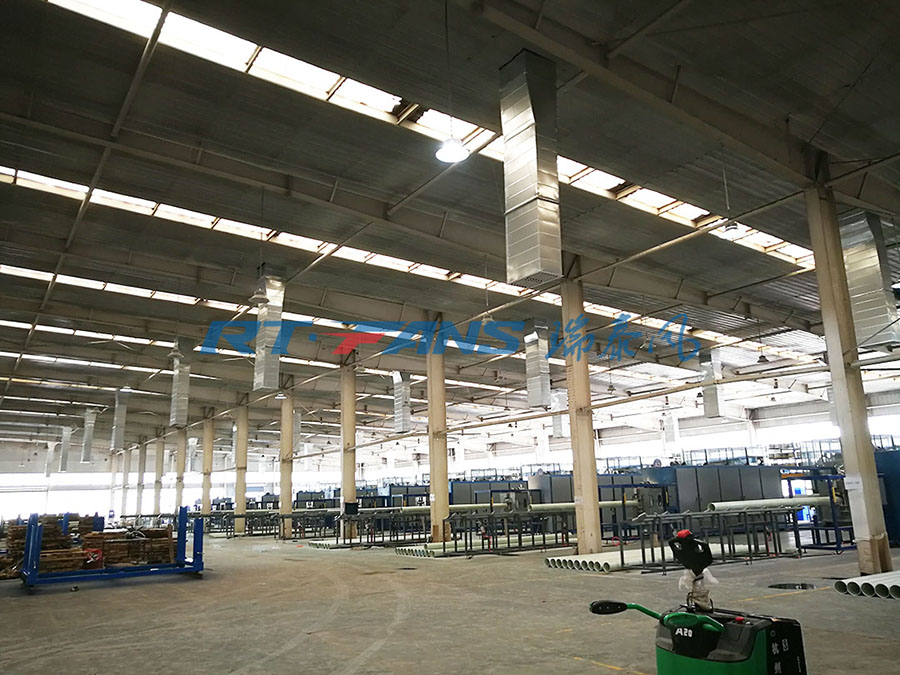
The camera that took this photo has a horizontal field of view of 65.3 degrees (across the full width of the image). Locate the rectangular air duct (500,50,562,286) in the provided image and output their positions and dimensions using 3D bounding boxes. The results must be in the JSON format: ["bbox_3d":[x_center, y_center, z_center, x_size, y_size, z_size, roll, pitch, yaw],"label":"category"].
[{"bbox_3d":[1.479,-2.975,12.558,0.750,4.200,0.800,7,-16,-34],"label":"rectangular air duct"}]

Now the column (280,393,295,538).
[{"bbox_3d":[-8.827,6.664,38.017,0.624,7.840,0.280,7,-16,-34],"label":"column"}]

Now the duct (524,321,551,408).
[{"bbox_3d":[3.427,1.013,27.535,0.655,3.370,0.718,7,-16,-34],"label":"duct"}]

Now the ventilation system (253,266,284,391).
[{"bbox_3d":[-5.677,-0.319,21.925,0.671,3.916,0.718,7,-16,-34],"label":"ventilation system"}]

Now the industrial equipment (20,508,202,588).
[{"bbox_3d":[-7.736,4.843,16.285,3.520,1.610,1.700,7,-16,-33],"label":"industrial equipment"}]

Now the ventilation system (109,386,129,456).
[{"bbox_3d":[-19.746,4.868,42.029,0.576,3.712,0.880,7,-16,-34],"label":"ventilation system"}]

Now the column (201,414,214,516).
[{"bbox_3d":[-18.065,10.151,52.314,0.600,8.300,0.400,7,-16,-34],"label":"column"}]

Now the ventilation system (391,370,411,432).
[{"bbox_3d":[-2.520,3.389,37.357,0.576,3.312,0.880,7,-16,-34],"label":"ventilation system"}]

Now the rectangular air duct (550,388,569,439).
[{"bbox_3d":[6.884,4.787,44.281,0.700,3.150,0.800,7,-16,-34],"label":"rectangular air duct"}]

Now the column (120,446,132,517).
[{"bbox_3d":[-35.683,16.514,77.264,0.600,8.300,0.400,7,-16,-34],"label":"column"}]

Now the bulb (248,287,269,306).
[{"bbox_3d":[-4.495,-1.003,16.536,0.480,0.288,0.480,7,-16,-34],"label":"bulb"}]

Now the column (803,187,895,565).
[{"bbox_3d":[7.975,0.586,14.153,0.624,7.840,0.280,7,-16,-34],"label":"column"}]

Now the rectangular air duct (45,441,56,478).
[{"bbox_3d":[-43.002,13.124,75.579,0.750,3.950,0.800,7,-16,-34],"label":"rectangular air duct"}]

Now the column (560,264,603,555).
[{"bbox_3d":[3.774,2.033,20.087,0.624,8.034,0.312,7,-16,-34],"label":"column"}]

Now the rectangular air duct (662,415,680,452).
[{"bbox_3d":[15.830,6.375,50.318,0.650,2.500,0.800,7,-16,-34],"label":"rectangular air duct"}]

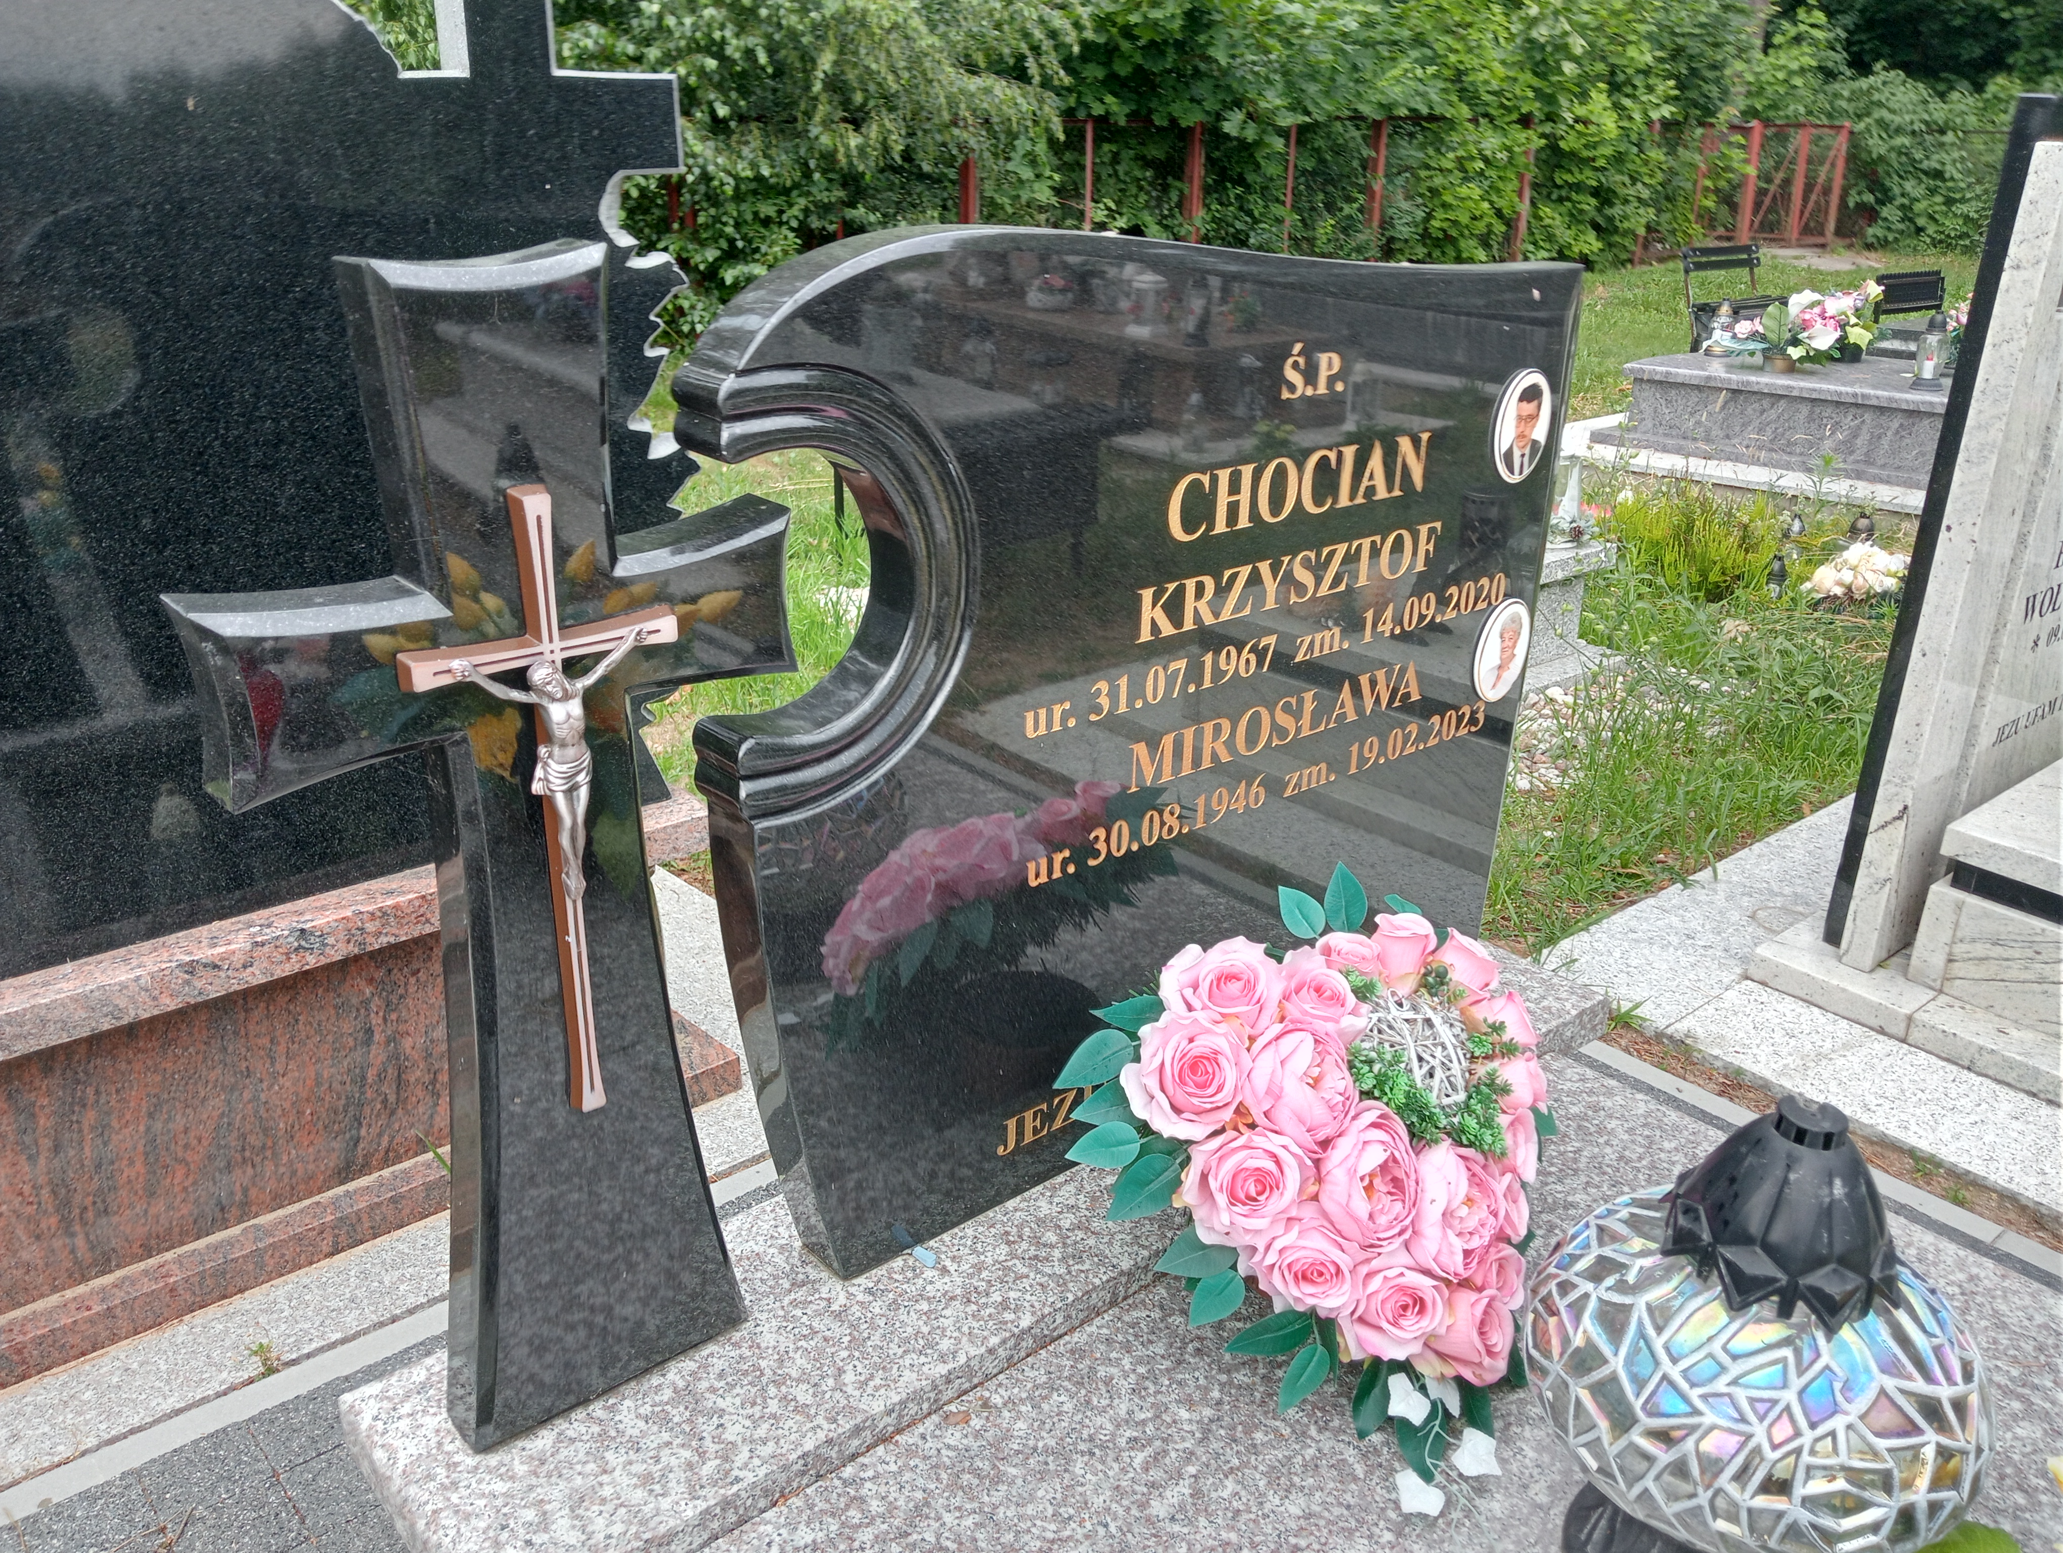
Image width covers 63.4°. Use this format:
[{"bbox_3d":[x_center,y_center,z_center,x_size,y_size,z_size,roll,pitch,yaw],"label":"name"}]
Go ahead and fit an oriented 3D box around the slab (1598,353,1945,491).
[{"bbox_3d":[3.299,-1.312,6.263,1.995,0.279,1.104,19,28,35],"label":"slab"}]

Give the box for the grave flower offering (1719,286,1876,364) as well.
[{"bbox_3d":[3.002,-1.759,6.548,0.612,0.306,0.359,12,25,22],"label":"grave flower offering"}]

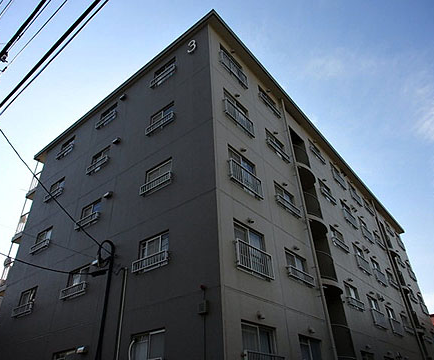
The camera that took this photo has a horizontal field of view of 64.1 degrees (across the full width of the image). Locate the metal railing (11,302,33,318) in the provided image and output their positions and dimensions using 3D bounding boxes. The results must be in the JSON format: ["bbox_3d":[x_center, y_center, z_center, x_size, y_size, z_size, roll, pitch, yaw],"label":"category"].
[{"bbox_3d":[-7.702,5.218,13.717,1.431,0.378,0.135,-26,-41,30],"label":"metal railing"}]

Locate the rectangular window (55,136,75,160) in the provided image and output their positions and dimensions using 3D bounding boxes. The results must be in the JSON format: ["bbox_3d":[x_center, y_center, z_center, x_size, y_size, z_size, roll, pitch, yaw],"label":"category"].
[{"bbox_3d":[-7.999,-1.691,18.425,1.400,1.080,0.200,-26,-41,30],"label":"rectangular window"}]

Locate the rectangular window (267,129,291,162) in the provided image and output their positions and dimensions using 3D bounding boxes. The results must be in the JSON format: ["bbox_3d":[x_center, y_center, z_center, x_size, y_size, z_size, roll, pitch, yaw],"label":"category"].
[{"bbox_3d":[2.539,-1.510,14.975,0.260,1.080,1.780,-26,-40,31],"label":"rectangular window"}]

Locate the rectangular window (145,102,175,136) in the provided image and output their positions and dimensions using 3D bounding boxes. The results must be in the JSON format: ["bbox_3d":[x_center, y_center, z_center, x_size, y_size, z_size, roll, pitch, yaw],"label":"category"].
[{"bbox_3d":[-2.097,-2.312,13.133,1.420,1.060,0.200,-26,-41,30],"label":"rectangular window"}]

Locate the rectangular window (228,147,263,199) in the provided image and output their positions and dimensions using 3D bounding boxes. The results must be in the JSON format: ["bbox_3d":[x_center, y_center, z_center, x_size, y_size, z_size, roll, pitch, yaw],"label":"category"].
[{"bbox_3d":[0.933,-0.260,11.510,0.219,1.394,1.716,-26,-40,30],"label":"rectangular window"}]

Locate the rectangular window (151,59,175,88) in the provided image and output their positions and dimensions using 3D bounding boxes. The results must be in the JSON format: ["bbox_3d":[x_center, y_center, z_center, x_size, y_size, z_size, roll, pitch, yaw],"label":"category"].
[{"bbox_3d":[-2.231,-4.540,14.688,1.420,1.020,0.200,-26,-41,30],"label":"rectangular window"}]

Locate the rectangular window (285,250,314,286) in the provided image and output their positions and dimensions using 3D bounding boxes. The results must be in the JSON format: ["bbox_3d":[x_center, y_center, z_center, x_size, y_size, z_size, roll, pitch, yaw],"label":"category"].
[{"bbox_3d":[2.786,2.977,11.753,0.200,0.990,1.640,-26,-41,30],"label":"rectangular window"}]

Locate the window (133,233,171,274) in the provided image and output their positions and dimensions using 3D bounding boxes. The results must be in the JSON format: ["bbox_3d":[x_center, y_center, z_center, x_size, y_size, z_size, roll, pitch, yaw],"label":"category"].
[{"bbox_3d":[-1.977,2.167,10.562,1.520,1.010,0.260,-26,-40,31],"label":"window"}]

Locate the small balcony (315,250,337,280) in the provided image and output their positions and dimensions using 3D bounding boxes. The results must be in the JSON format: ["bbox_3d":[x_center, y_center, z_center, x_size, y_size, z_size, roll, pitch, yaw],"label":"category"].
[{"bbox_3d":[4.594,3.599,14.299,0.500,1.070,1.750,-26,-40,31],"label":"small balcony"}]

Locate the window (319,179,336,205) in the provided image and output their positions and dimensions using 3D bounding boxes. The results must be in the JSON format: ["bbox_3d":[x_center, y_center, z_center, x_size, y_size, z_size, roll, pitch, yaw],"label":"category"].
[{"bbox_3d":[5.770,0.639,18.191,0.176,0.999,1.620,-26,-41,30],"label":"window"}]

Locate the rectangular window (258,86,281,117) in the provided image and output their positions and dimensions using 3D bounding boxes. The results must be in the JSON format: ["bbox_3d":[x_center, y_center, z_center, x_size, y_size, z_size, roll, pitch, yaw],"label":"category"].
[{"bbox_3d":[2.518,-3.679,16.480,0.219,0.994,1.775,-26,-40,30],"label":"rectangular window"}]

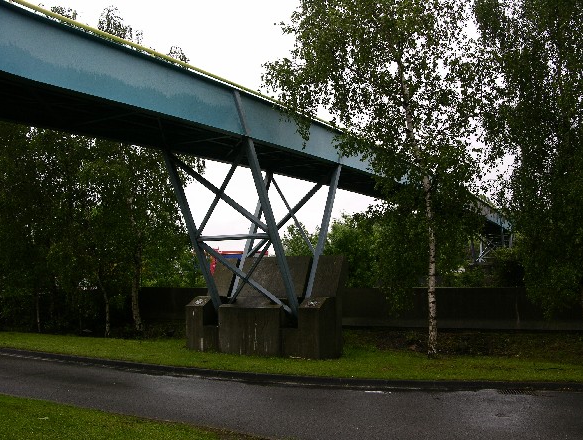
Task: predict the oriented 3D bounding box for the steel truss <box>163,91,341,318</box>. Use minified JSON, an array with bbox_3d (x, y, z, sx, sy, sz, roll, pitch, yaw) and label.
[{"bbox_3d":[-0.780,0.024,14.197,2.447,4.565,4.343,-4,-6,34],"label":"steel truss"}]

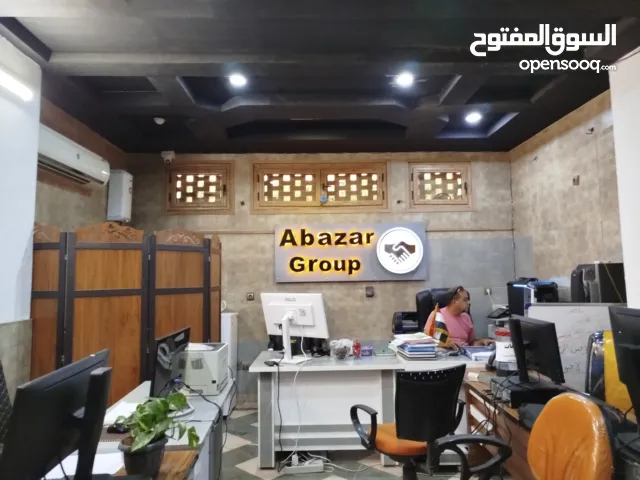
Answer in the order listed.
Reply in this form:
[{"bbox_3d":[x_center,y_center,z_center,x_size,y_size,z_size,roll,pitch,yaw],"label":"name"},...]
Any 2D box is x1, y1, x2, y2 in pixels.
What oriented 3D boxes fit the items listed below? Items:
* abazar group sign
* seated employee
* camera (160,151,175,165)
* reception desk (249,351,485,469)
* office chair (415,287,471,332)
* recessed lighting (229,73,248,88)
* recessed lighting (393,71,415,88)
[{"bbox_3d":[0.352,0.134,4.960,1.680,0.655,0.060,-1,-5,-1],"label":"abazar group sign"},{"bbox_3d":[1.337,1.104,4.132,0.600,1.300,0.750,2,-5,-26],"label":"seated employee"},{"bbox_3d":[-1.697,-0.920,4.949,0.140,0.160,0.160,0,-5,-10],"label":"camera"},{"bbox_3d":[0.385,1.346,3.659,1.830,0.760,0.710,-1,-5,-1],"label":"reception desk"},{"bbox_3d":[1.331,1.147,4.399,0.660,1.260,0.700,2,-5,-25],"label":"office chair"},{"bbox_3d":[-0.607,-1.196,3.309,0.140,0.040,0.140,-1,-5,-1],"label":"recessed lighting"},{"bbox_3d":[0.628,-1.208,3.328,0.140,0.040,0.140,-1,-5,-1],"label":"recessed lighting"}]

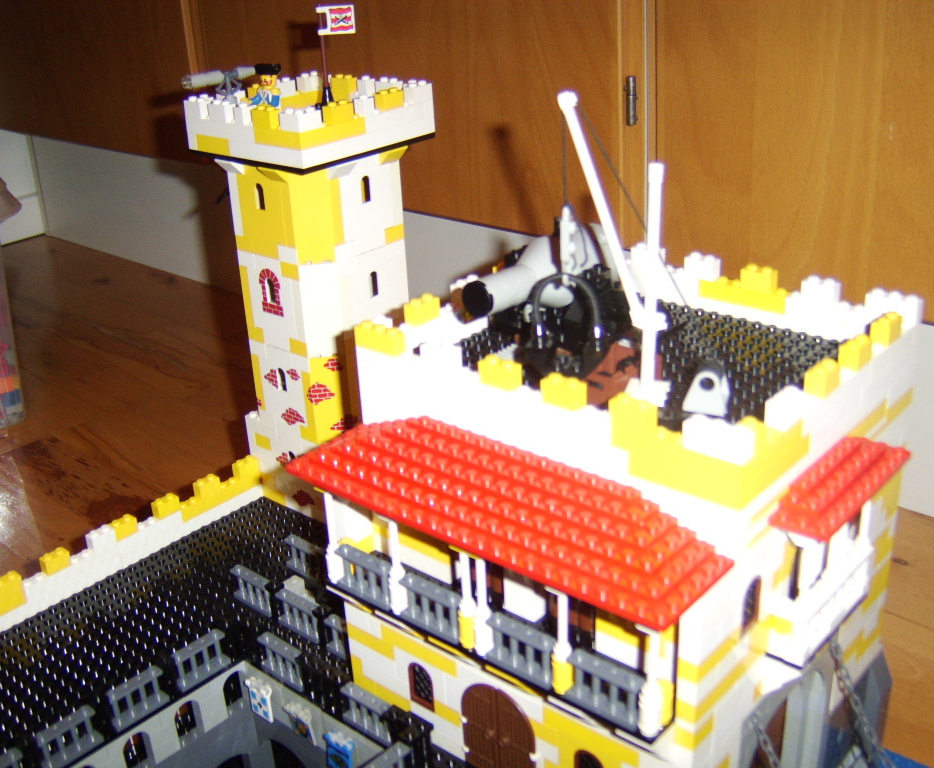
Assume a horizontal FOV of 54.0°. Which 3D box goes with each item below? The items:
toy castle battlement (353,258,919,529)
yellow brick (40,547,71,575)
[{"bbox_3d":[0.081,-0.018,0.427,0.192,0.037,0.176,17,32,38],"label":"toy castle battlement"},{"bbox_3d":[-0.255,0.110,0.569,0.008,0.011,0.016,17,32,38],"label":"yellow brick"}]

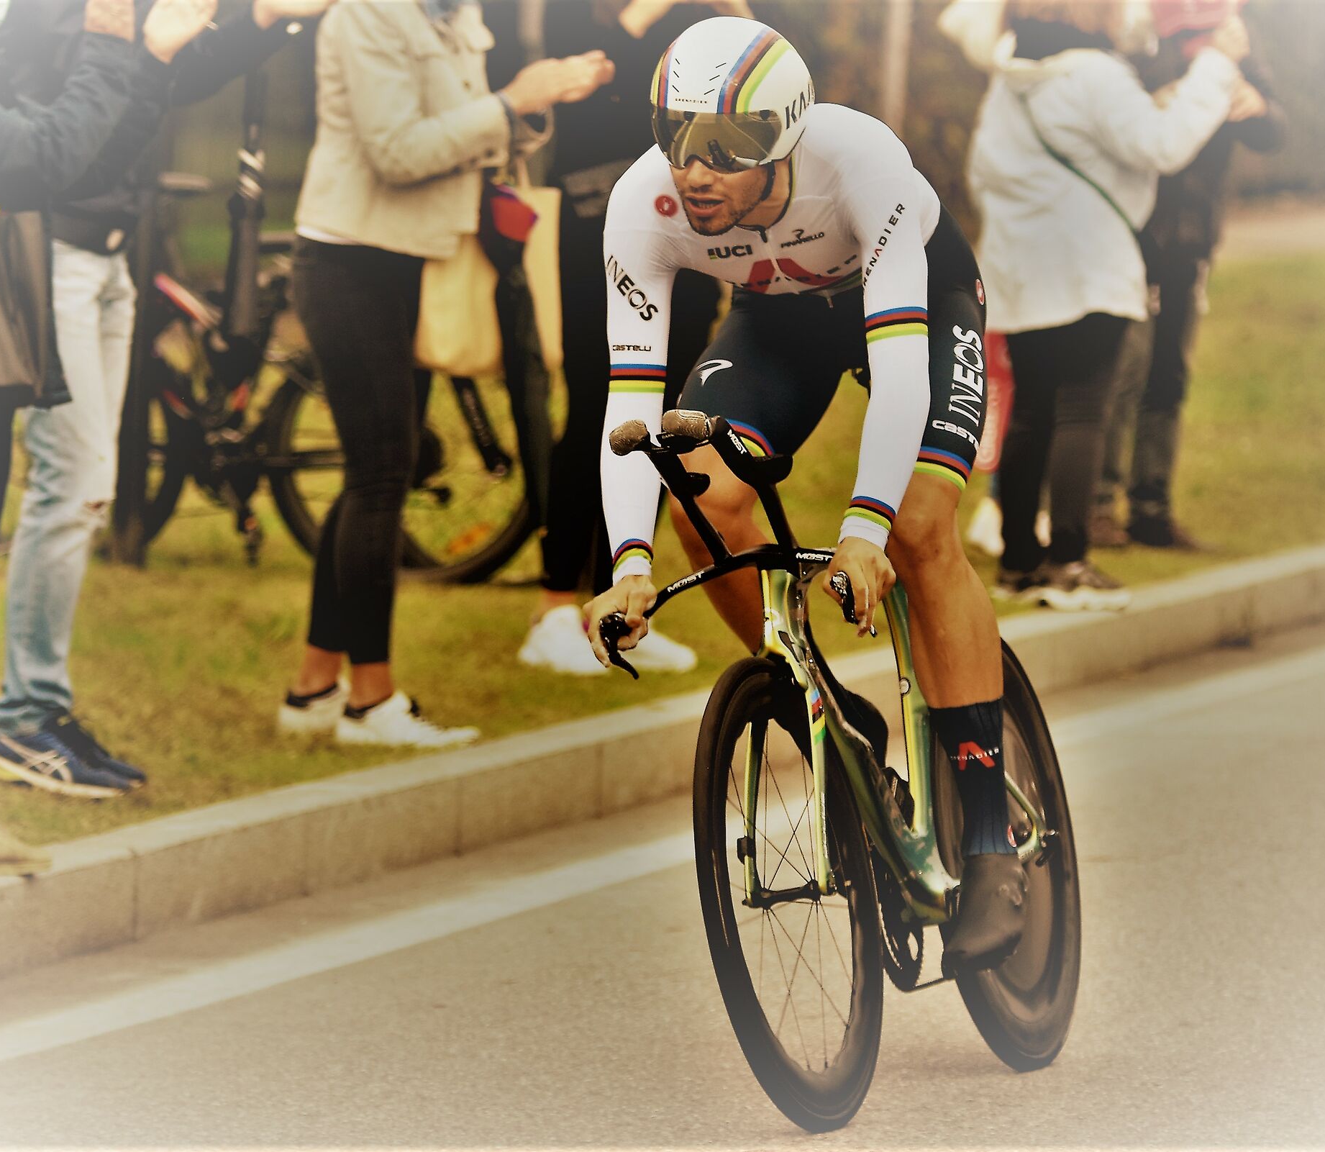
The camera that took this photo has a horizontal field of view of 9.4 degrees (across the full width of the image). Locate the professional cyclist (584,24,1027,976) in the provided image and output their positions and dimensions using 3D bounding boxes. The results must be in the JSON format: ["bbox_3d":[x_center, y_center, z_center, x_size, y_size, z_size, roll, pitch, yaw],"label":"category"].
[{"bbox_3d":[0.250,-0.114,11.760,0.510,1.380,1.000,-4,0,20],"label":"professional cyclist"}]

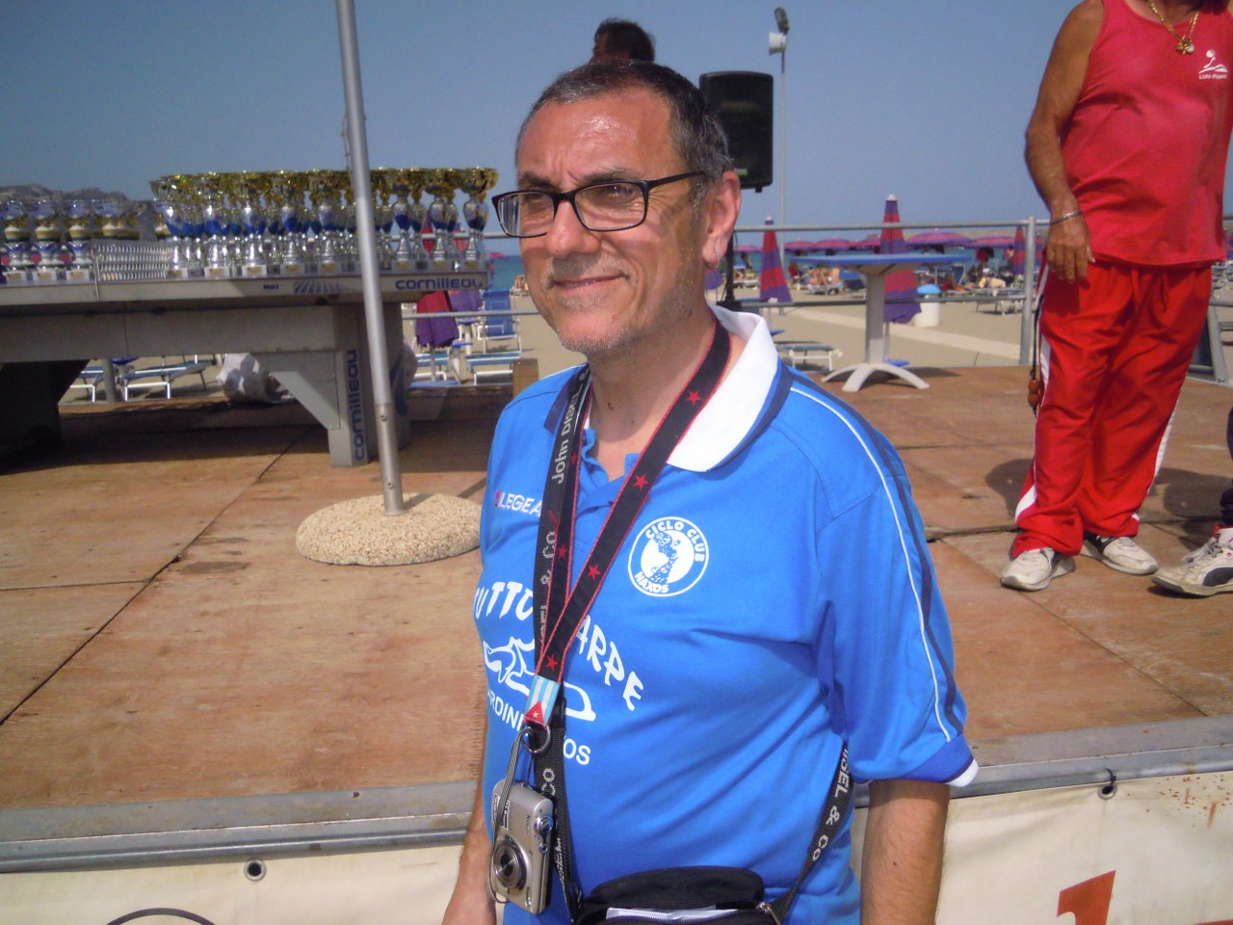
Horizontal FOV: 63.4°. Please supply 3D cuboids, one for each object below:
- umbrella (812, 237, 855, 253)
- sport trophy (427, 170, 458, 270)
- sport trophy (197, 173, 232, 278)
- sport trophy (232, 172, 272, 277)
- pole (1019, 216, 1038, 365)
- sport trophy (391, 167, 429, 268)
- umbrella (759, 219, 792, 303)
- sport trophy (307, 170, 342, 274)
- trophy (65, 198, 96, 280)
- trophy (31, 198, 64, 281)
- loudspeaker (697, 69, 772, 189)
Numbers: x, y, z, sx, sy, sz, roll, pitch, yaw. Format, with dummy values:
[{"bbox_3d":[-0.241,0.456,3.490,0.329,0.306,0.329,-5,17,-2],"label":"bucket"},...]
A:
[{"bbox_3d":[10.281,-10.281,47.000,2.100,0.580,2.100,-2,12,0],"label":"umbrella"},{"bbox_3d":[-0.681,-0.931,3.828,0.117,0.376,0.117,-3,12,-8],"label":"sport trophy"},{"bbox_3d":[-1.591,-0.931,3.929,0.125,0.395,0.119,-3,12,-6],"label":"sport trophy"},{"bbox_3d":[-1.372,-0.884,3.734,0.117,0.385,0.117,-3,12,-8],"label":"sport trophy"},{"bbox_3d":[2.807,-1.162,6.783,0.054,0.989,0.054,-2,12,0],"label":"pole"},{"bbox_3d":[-0.815,-0.924,3.808,0.117,0.377,0.117,-3,12,-8],"label":"sport trophy"},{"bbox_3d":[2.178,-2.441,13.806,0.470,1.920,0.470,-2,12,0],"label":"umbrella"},{"bbox_3d":[-1.098,-0.904,3.771,0.117,0.377,0.117,-3,12,-8],"label":"sport trophy"},{"bbox_3d":[-1.974,-0.811,3.656,0.102,0.288,0.102,-3,12,-8],"label":"trophy"},{"bbox_3d":[-2.408,-0.927,4.166,0.115,0.325,0.109,-3,12,-6],"label":"trophy"},{"bbox_3d":[0.692,-1.930,5.800,0.385,0.630,0.360,-3,12,-8],"label":"loudspeaker"}]

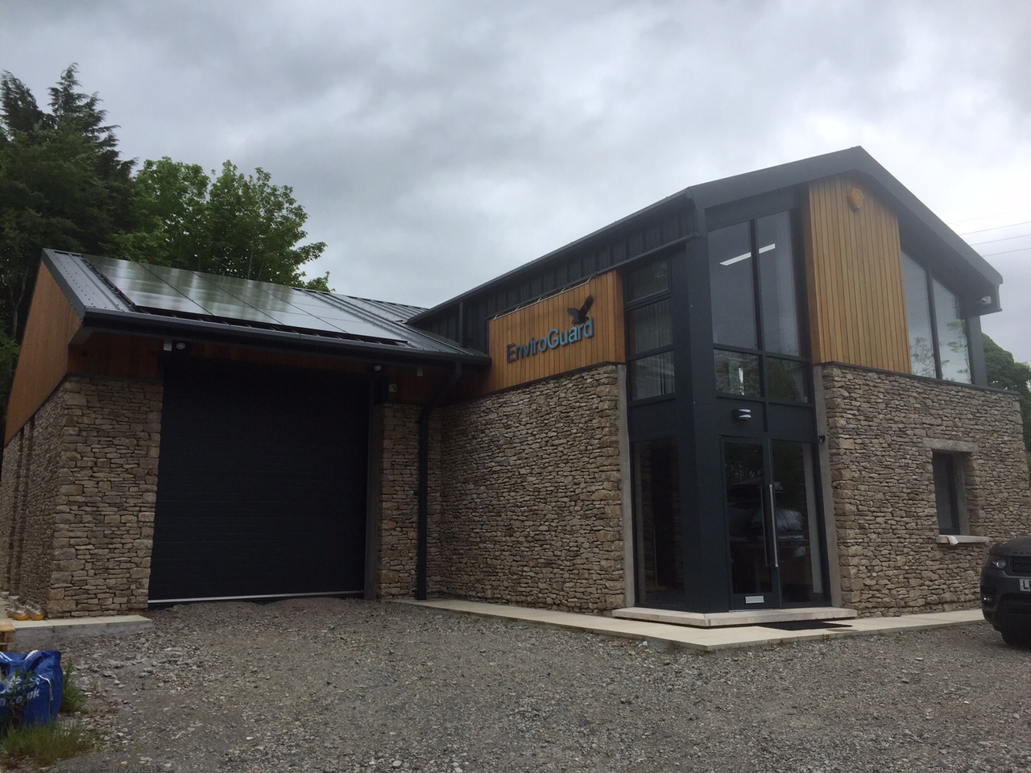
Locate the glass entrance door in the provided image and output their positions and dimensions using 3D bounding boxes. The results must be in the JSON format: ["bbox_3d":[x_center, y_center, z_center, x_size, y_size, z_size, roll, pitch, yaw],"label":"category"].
[{"bbox_3d":[3.290,1.729,10.975,1.792,2.111,0.103,6,-12,-33],"label":"glass entrance door"}]

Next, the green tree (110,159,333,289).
[{"bbox_3d":[-11.505,-1.845,32.767,8.500,14.500,8.000,6,-12,-33],"label":"green tree"}]

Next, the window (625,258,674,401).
[{"bbox_3d":[1.746,-0.733,11.242,0.103,1.864,0.865,6,-12,-33],"label":"window"}]

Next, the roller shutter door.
[{"bbox_3d":[-3.973,1.489,13.882,3.420,3.718,0.124,6,-12,-33],"label":"roller shutter door"}]

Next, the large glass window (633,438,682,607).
[{"bbox_3d":[1.772,1.706,10.808,0.103,2.081,0.855,6,-12,-33],"label":"large glass window"}]

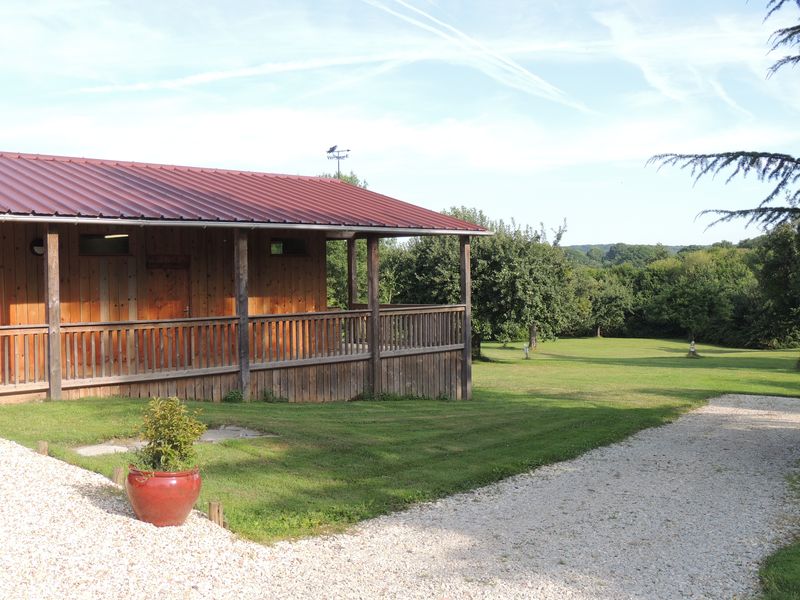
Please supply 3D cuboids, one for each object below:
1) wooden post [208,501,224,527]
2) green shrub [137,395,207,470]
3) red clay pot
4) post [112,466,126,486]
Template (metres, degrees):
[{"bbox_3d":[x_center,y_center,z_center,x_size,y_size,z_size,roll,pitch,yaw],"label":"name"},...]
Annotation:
[{"bbox_3d":[-1.251,1.465,6.300,0.100,0.180,0.100,-1,2,-14],"label":"wooden post"},{"bbox_3d":[-1.589,0.931,6.400,0.480,0.510,0.460,-1,2,-14],"label":"green shrub"},{"bbox_3d":[-1.637,1.343,6.400,0.515,0.395,0.515,-1,2,-14],"label":"red clay pot"},{"bbox_3d":[-2.310,1.451,7.600,0.100,0.175,0.100,-1,2,-14],"label":"post"}]

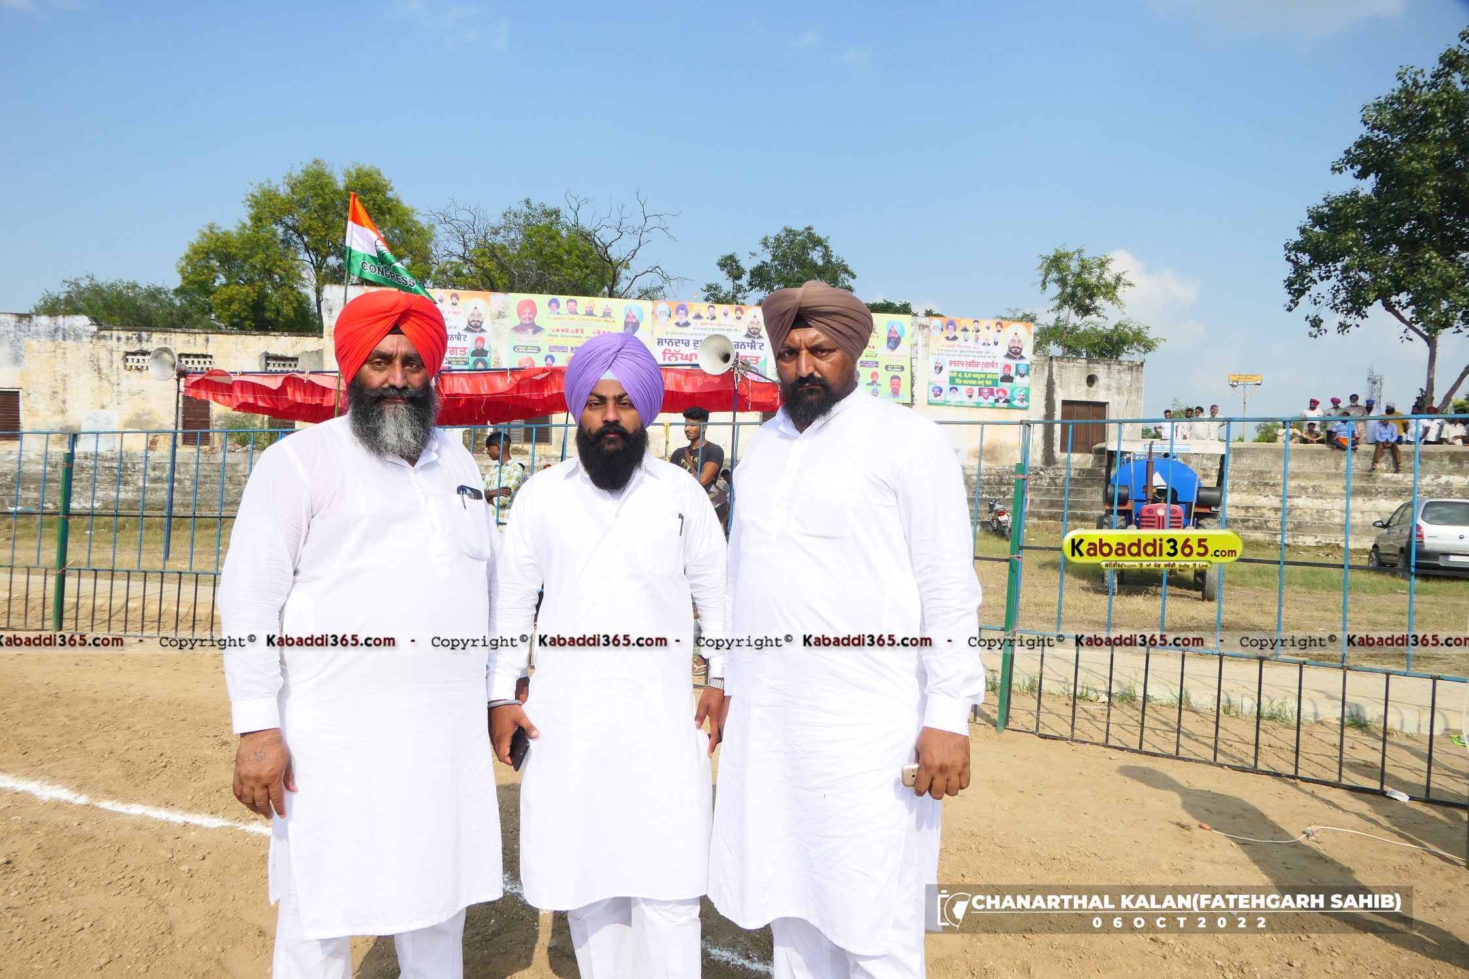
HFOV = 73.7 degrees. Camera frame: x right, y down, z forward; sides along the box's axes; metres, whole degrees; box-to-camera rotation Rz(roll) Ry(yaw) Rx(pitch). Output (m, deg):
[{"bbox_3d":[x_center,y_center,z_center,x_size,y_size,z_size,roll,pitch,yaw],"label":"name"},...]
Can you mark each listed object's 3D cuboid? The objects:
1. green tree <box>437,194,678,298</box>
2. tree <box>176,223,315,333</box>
[{"bbox_3d":[-6.874,-5.289,37.181,9.453,11.901,8.000,1,2,0],"label":"green tree"},{"bbox_3d":[-17.757,-4.556,35.656,5.117,10.207,5.300,1,2,0],"label":"tree"}]

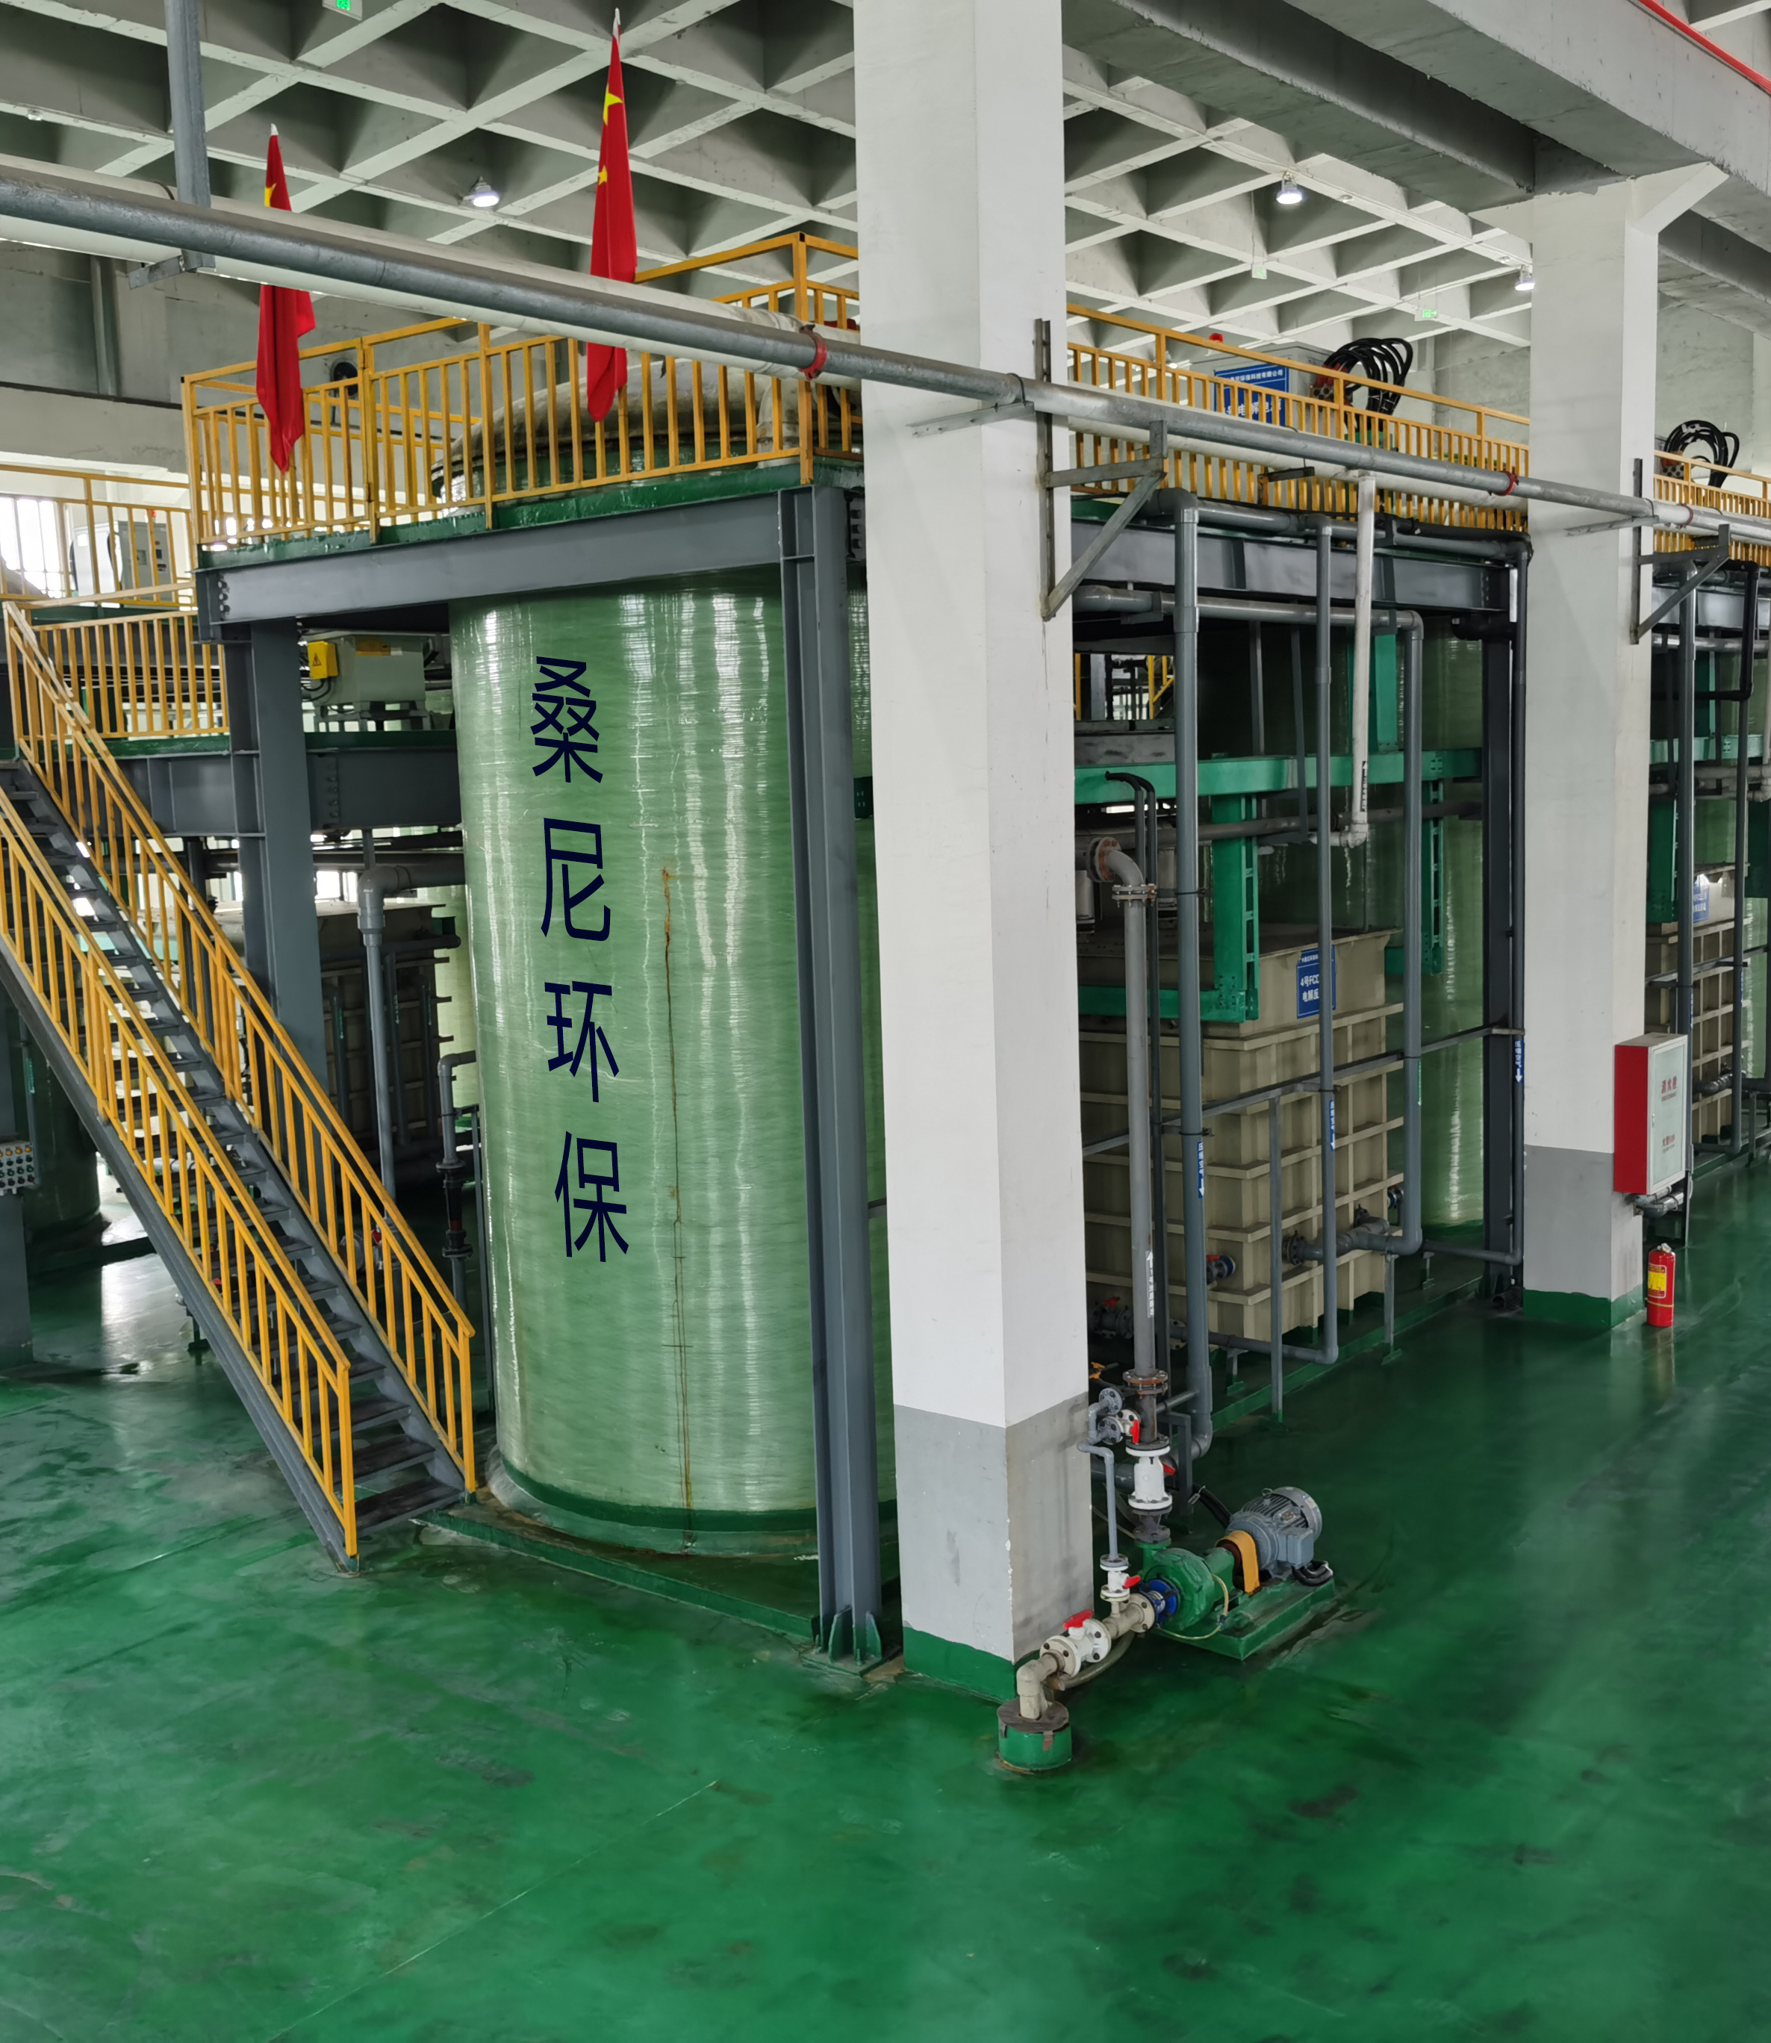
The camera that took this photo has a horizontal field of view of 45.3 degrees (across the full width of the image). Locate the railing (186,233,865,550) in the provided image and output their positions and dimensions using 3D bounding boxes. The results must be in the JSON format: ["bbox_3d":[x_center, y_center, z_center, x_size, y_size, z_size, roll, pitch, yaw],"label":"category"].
[{"bbox_3d":[-1.952,-2.928,10.450,4.493,0.979,0.463,4,9,39],"label":"railing"}]

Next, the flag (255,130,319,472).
[{"bbox_3d":[-3.106,-3.719,10.928,0.250,1.697,0.160,4,9,39],"label":"flag"}]

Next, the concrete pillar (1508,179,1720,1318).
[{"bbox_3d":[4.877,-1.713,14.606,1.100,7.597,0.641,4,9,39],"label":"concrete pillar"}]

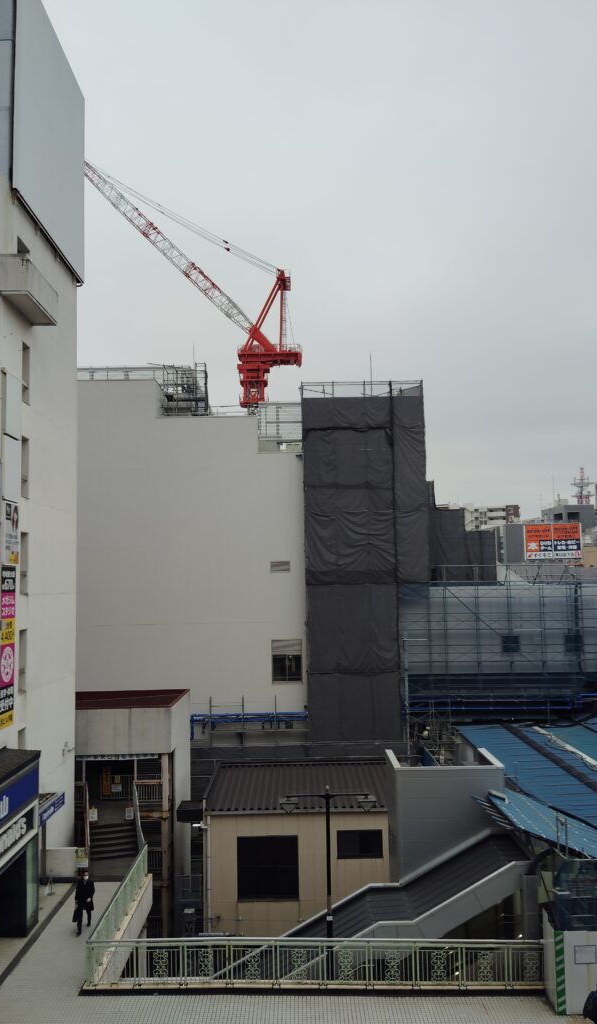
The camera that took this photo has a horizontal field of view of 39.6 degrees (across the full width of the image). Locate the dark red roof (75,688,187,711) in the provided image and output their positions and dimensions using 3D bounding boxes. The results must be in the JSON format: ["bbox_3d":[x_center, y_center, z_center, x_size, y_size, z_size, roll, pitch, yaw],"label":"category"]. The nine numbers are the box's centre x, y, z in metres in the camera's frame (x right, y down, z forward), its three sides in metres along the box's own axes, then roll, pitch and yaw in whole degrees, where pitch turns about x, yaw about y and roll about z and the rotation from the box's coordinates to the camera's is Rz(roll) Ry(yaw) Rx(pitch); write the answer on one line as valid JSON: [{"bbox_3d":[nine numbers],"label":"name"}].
[{"bbox_3d":[-8.084,8.321,36.791,5.900,0.300,5.700,-1,-5,0],"label":"dark red roof"}]

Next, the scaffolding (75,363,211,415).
[{"bbox_3d":[-9.482,-7.522,50.800,7.771,2.800,3.000,-1,-5,-1],"label":"scaffolding"}]

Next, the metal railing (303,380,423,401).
[{"bbox_3d":[3.593,-7.113,48.600,7.059,1.050,1.000,-1,-5,0],"label":"metal railing"}]

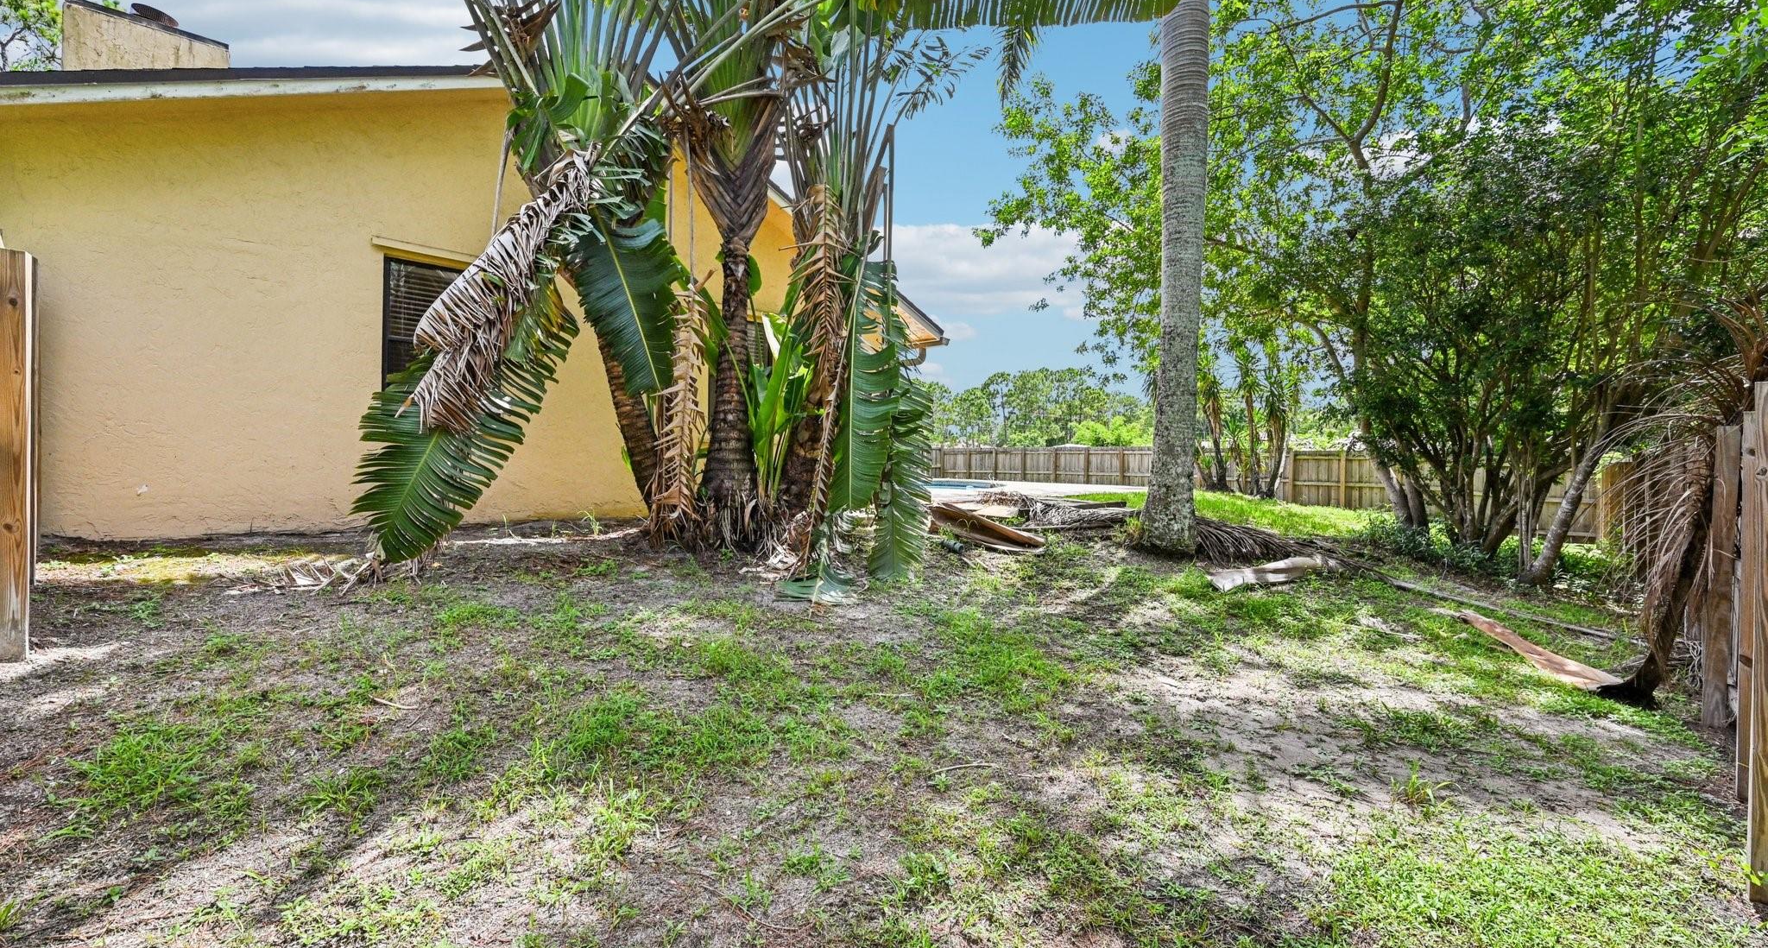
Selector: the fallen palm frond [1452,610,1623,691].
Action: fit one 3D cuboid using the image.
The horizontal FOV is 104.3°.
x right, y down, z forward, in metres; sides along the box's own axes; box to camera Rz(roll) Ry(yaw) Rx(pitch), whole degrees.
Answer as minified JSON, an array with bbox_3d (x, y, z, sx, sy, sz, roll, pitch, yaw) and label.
[{"bbox_3d":[4.840,1.300,5.200,0.300,0.200,1.600,0,0,12],"label":"fallen palm frond"}]

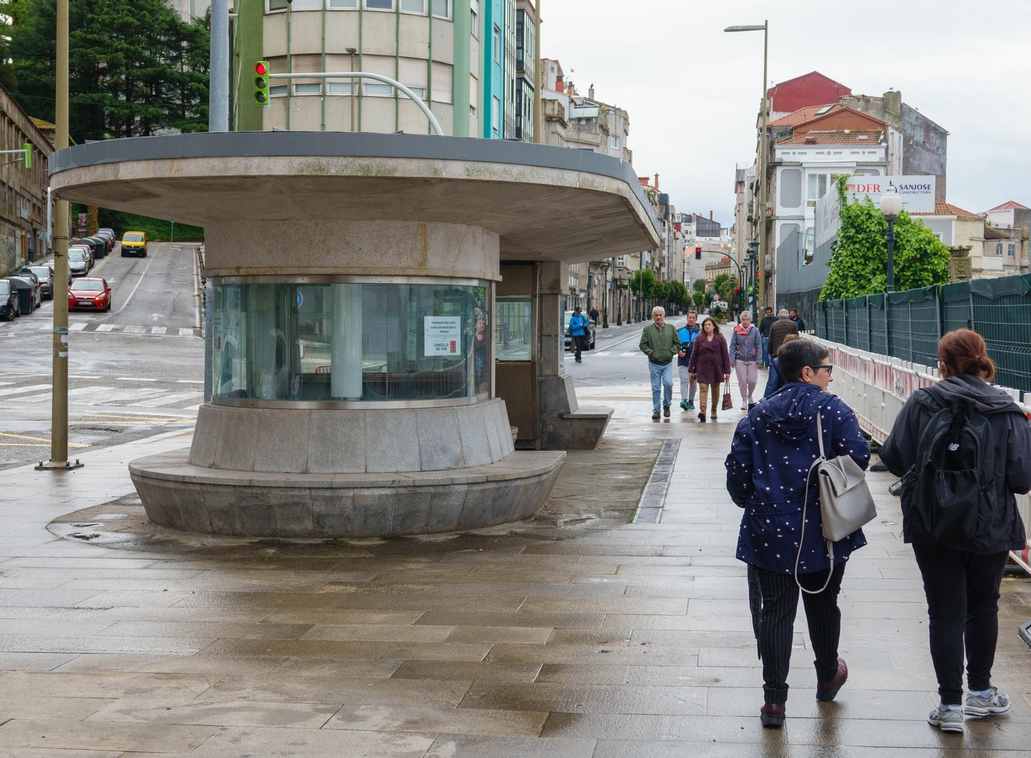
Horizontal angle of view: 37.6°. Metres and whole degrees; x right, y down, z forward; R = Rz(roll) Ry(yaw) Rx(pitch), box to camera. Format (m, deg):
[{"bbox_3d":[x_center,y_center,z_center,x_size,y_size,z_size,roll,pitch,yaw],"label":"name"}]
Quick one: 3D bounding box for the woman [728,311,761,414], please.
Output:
[{"bbox_3d":[3.838,-0.308,25.400,0.540,1.650,0.420,1,3,7],"label":"woman"}]

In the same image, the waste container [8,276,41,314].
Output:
[{"bbox_3d":[-21.255,-3.646,65.198,1.400,1.630,1.750,0,6,-12],"label":"waste container"}]

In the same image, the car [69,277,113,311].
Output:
[{"bbox_3d":[-19.289,-3.859,68.641,1.830,1.490,4.340,0,6,-12],"label":"car"}]

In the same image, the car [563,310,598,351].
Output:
[{"bbox_3d":[2.273,-1.888,59.200,1.800,1.520,4.300,1,2,8],"label":"car"}]

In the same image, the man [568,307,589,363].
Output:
[{"bbox_3d":[1.984,-1.357,47.000,0.580,1.720,0.420,-1,3,-21],"label":"man"}]

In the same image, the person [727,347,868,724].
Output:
[{"bbox_3d":[1.190,0.610,6.380,0.590,1.590,0.500,1,2,7],"label":"person"}]

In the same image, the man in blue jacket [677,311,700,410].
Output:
[{"bbox_3d":[2.926,-0.307,25.600,0.520,1.680,0.420,1,3,6],"label":"man in blue jacket"}]

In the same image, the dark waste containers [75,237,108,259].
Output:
[{"bbox_3d":[-33.232,-10.405,119.392,1.800,1.560,6.600,0,8,-11],"label":"dark waste containers"}]

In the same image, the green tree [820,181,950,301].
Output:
[{"bbox_3d":[9.986,-2.702,41.000,3.500,5.200,3.300,1,3,7],"label":"green tree"}]

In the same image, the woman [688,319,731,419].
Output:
[{"bbox_3d":[2.970,-0.150,23.300,0.620,1.600,0.420,1,2,9],"label":"woman"}]

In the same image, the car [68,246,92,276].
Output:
[{"bbox_3d":[-27.157,-7.104,93.500,1.760,1.480,4.200,0,7,-12],"label":"car"}]

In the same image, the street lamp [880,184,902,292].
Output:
[{"bbox_3d":[6.811,-1.541,27.500,0.420,3.950,0.420,1,2,8],"label":"street lamp"}]

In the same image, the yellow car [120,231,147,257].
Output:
[{"bbox_3d":[-30.931,-10.969,123.246,1.910,1.970,4.900,0,7,-12],"label":"yellow car"}]

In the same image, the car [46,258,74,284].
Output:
[{"bbox_3d":[-26.414,-6.256,87.500,1.760,1.500,4.200,0,7,-12],"label":"car"}]

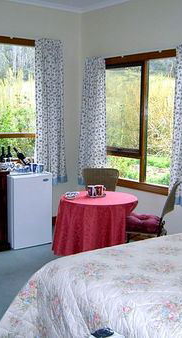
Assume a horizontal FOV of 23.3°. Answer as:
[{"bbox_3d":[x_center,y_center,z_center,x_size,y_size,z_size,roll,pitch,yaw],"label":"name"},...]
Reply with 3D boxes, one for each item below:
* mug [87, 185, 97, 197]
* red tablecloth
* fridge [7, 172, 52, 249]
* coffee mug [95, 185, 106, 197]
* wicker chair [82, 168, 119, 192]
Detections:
[{"bbox_3d":[0.003,0.216,4.385,0.100,0.100,0.090,1,7,0],"label":"mug"},{"bbox_3d":[0.042,0.634,4.348,0.800,0.720,0.800,1,7,0],"label":"red tablecloth"},{"bbox_3d":[-0.817,0.458,5.294,0.490,0.830,0.520,-5,8,-37],"label":"fridge"},{"bbox_3d":[0.094,0.216,4.390,0.115,0.100,0.085,1,7,1],"label":"coffee mug"},{"bbox_3d":[0.096,0.471,5.133,0.480,0.860,0.560,1,7,3],"label":"wicker chair"}]

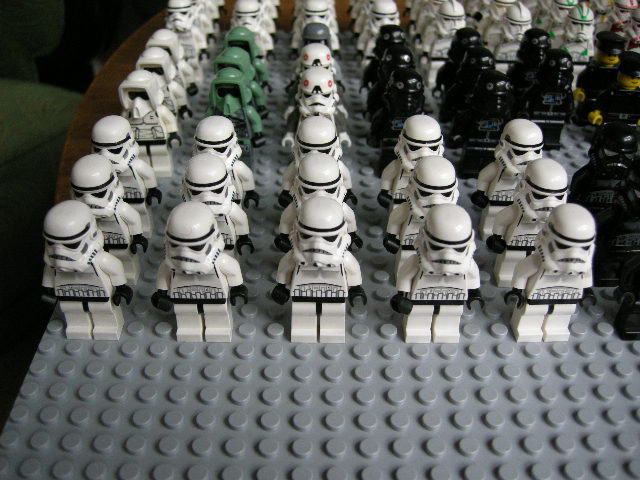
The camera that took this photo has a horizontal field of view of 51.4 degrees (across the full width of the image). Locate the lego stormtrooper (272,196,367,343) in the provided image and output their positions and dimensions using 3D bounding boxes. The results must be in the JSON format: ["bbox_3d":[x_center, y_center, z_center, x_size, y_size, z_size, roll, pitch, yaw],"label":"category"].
[{"bbox_3d":[0.000,0.010,0.175,0.025,0.043,0.015,0,36,-1],"label":"lego stormtrooper"}]

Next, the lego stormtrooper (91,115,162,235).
[{"bbox_3d":[-0.063,-0.019,0.213,0.025,0.043,0.015,0,36,-1],"label":"lego stormtrooper"}]

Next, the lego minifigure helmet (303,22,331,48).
[{"bbox_3d":[-0.001,-0.085,0.278,0.012,0.010,0.013,0,36,-1],"label":"lego minifigure helmet"}]

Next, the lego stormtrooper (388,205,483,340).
[{"bbox_3d":[0.032,0.009,0.179,0.025,0.043,0.014,0,36,-1],"label":"lego stormtrooper"}]

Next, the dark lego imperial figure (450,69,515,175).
[{"bbox_3d":[0.062,-0.042,0.247,0.025,0.043,0.015,0,36,-1],"label":"dark lego imperial figure"}]

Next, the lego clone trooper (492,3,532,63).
[{"bbox_3d":[0.093,-0.093,0.323,0.025,0.043,0.015,0,36,-1],"label":"lego clone trooper"}]

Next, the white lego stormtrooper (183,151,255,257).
[{"bbox_3d":[-0.033,-0.005,0.198,0.025,0.043,0.014,0,36,-1],"label":"white lego stormtrooper"}]

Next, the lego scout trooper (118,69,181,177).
[{"bbox_3d":[-0.065,-0.043,0.248,0.025,0.043,0.015,0,36,-1],"label":"lego scout trooper"}]

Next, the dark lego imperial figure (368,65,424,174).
[{"bbox_3d":[0.031,-0.042,0.247,0.025,0.043,0.015,0,36,-1],"label":"dark lego imperial figure"}]

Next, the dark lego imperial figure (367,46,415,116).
[{"bbox_3d":[0.031,-0.056,0.266,0.025,0.043,0.015,0,36,-1],"label":"dark lego imperial figure"}]

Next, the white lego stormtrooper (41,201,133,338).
[{"bbox_3d":[-0.064,0.009,0.178,0.025,0.043,0.014,0,36,-1],"label":"white lego stormtrooper"}]

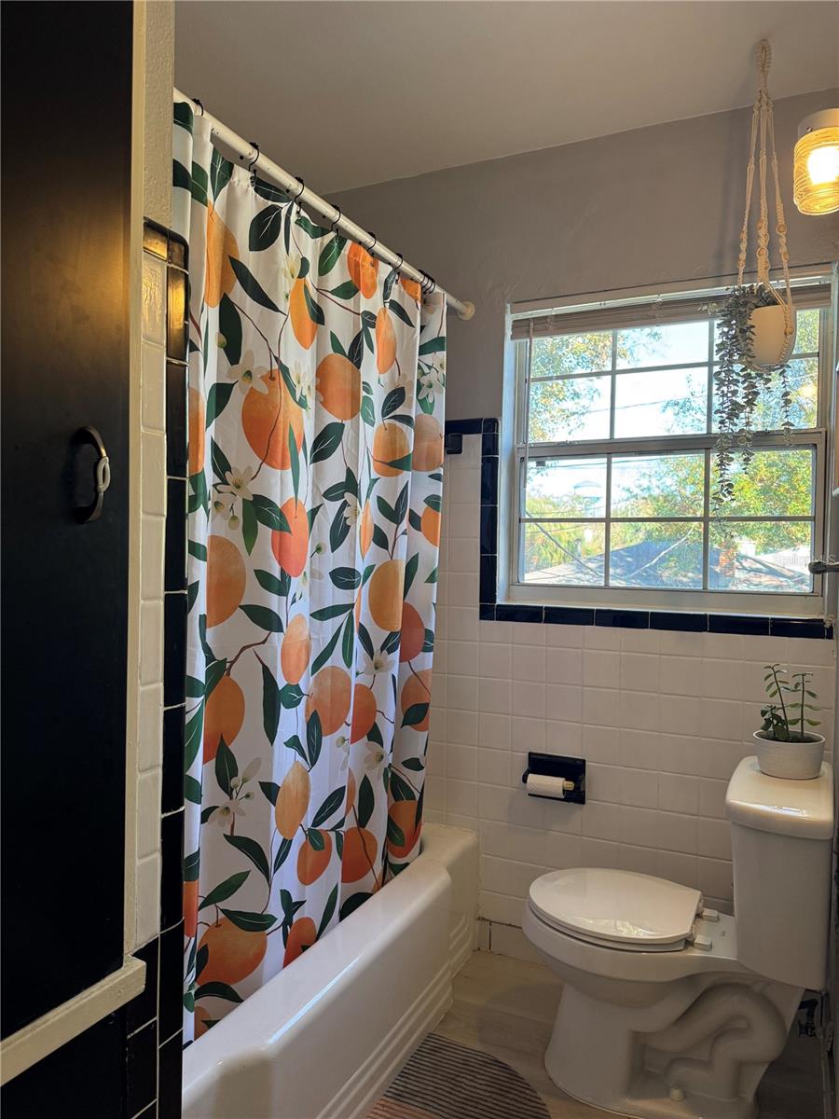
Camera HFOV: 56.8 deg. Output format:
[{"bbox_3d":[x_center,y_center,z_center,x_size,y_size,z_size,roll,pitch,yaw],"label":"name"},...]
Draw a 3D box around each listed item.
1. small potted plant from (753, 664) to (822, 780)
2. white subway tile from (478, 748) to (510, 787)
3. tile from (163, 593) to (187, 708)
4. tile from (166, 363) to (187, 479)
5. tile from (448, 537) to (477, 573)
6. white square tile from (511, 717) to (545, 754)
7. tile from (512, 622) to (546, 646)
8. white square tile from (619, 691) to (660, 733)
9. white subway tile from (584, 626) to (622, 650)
[{"bbox_3d":[0.852,0.367,1.786,0.148,0.248,0.148,1,0,28],"label":"small potted plant"},{"bbox_3d":[0.236,0.647,2.412,0.108,0.109,0.010,1,2,27],"label":"white subway tile"},{"bbox_3d":[-0.335,0.122,1.057,0.010,0.153,0.048,1,0,26],"label":"tile"},{"bbox_3d":[-0.330,-0.188,1.050,0.010,0.153,0.048,1,2,27],"label":"tile"},{"bbox_3d":[0.143,-0.012,2.436,0.108,0.108,0.010,1,1,27],"label":"tile"},{"bbox_3d":[0.334,0.539,2.359,0.108,0.109,0.010,1,2,27],"label":"white square tile"},{"bbox_3d":[0.336,0.227,2.348,0.108,0.070,0.009,1,1,26],"label":"tile"},{"bbox_3d":[0.624,0.430,2.194,0.108,0.108,0.010,1,1,27],"label":"white square tile"},{"bbox_3d":[0.532,0.230,2.251,0.108,0.070,0.009,1,1,26],"label":"white subway tile"}]

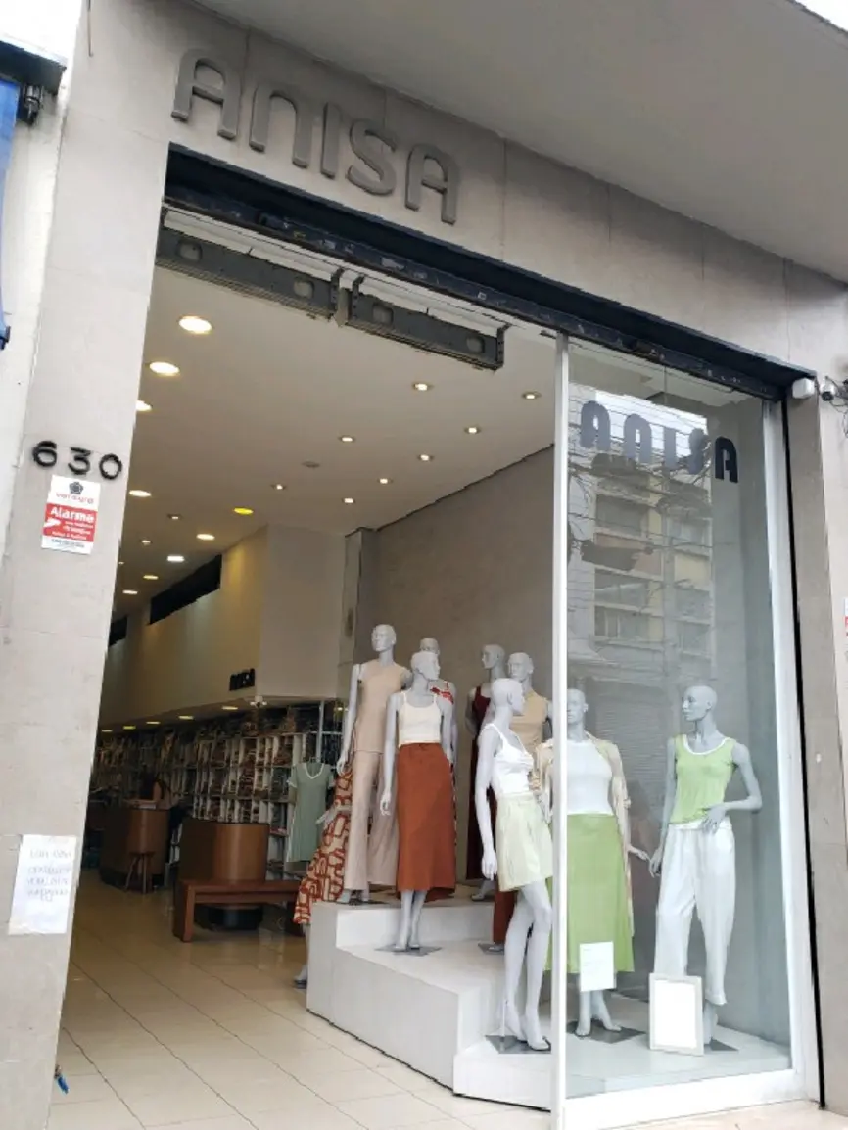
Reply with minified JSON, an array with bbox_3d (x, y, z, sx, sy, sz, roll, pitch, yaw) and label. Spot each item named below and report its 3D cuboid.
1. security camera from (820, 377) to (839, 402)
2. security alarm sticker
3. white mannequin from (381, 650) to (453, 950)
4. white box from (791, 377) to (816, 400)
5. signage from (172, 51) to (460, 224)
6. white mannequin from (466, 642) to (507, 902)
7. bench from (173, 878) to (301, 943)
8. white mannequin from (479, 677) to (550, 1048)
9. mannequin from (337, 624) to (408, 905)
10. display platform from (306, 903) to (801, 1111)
[{"bbox_3d":[2.173,-0.945,4.562,0.085,0.090,0.130,-2,27,18],"label":"security camera"},{"bbox_3d":[-1.158,-0.164,2.793,0.147,0.250,0.004,9,-16,-24],"label":"security alarm sticker"},{"bbox_3d":[-0.033,1.442,5.385,0.460,1.800,0.360,3,-15,-3],"label":"white mannequin"},{"bbox_3d":[2.101,-0.975,4.694,0.070,0.106,0.090,9,-15,-25],"label":"white box"},{"bbox_3d":[-0.398,-1.770,3.533,1.235,0.335,0.040,9,-16,-24],"label":"signage"},{"bbox_3d":[0.526,1.488,6.281,0.500,1.800,0.360,-1,-15,14],"label":"white mannequin"},{"bbox_3d":[-1.587,3.084,7.610,1.170,0.450,0.370,9,-16,-24],"label":"bench"},{"bbox_3d":[0.492,1.515,4.509,0.380,1.800,0.450,-9,-19,38],"label":"white mannequin"},{"bbox_3d":[-0.350,1.304,5.712,0.480,1.800,0.380,0,-15,10],"label":"mannequin"},{"bbox_3d":[0.439,2.412,5.027,1.658,0.623,2.800,12,-17,-32],"label":"display platform"}]

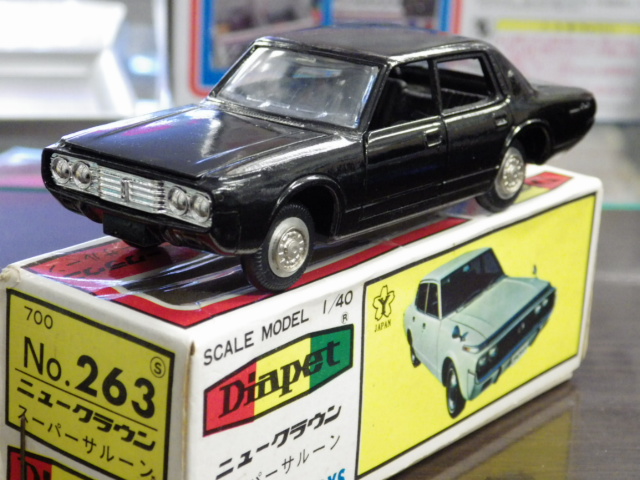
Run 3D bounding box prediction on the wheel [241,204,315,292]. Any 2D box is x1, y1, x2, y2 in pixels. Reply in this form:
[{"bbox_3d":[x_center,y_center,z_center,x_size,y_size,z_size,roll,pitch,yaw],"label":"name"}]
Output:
[{"bbox_3d":[-0.007,0.001,0.279,0.005,0.015,0.015,16,23,38],"label":"wheel"}]

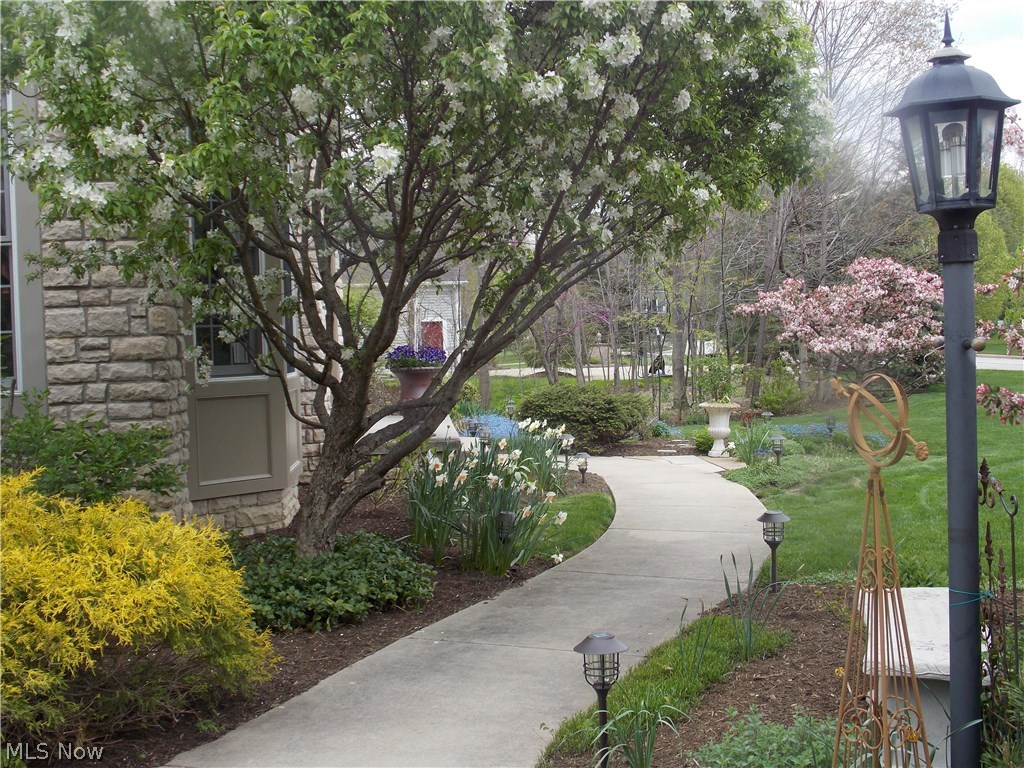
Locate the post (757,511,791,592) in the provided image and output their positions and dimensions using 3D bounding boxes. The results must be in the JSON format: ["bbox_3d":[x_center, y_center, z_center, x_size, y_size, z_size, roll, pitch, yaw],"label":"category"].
[{"bbox_3d":[1.404,0.895,6.500,0.172,0.440,0.172,-1,2,12],"label":"post"}]

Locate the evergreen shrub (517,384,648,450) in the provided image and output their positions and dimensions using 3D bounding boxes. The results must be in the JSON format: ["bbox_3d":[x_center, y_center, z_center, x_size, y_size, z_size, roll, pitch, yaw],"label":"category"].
[{"bbox_3d":[1.010,0.453,16.900,1.800,0.920,1.600,-1,2,3],"label":"evergreen shrub"}]

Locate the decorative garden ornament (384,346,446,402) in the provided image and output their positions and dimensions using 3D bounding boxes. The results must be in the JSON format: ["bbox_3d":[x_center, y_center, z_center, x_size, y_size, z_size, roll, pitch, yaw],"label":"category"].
[{"bbox_3d":[-1.084,-0.028,13.700,0.680,0.840,0.660,-2,2,-5],"label":"decorative garden ornament"}]

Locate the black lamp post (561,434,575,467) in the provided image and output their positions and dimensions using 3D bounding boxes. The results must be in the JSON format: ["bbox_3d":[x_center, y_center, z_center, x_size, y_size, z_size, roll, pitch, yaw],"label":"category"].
[{"bbox_3d":[0.648,0.785,14.100,0.170,0.400,0.170,-1,2,3],"label":"black lamp post"}]

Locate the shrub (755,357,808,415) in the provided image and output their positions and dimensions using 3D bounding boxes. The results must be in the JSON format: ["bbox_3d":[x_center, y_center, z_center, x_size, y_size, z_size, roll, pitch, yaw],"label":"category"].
[{"bbox_3d":[5.266,0.049,23.700,1.080,1.120,1.000,-1,2,13],"label":"shrub"}]

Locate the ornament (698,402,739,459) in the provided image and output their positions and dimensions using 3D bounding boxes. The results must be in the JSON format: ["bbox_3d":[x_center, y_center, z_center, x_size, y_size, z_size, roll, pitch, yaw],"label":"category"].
[{"bbox_3d":[2.504,0.554,14.600,0.490,0.680,0.490,-1,2,10],"label":"ornament"}]

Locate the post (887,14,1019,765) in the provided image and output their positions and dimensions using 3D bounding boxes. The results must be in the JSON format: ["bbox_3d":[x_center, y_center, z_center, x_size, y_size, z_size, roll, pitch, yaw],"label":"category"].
[{"bbox_3d":[1.215,0.095,3.303,0.330,2.180,0.320,-1,2,20],"label":"post"}]

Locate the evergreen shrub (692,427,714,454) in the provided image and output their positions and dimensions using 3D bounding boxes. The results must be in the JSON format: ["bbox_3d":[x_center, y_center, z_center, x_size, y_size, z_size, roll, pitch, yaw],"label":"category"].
[{"bbox_3d":[2.413,0.702,15.200,0.340,0.370,0.340,-1,2,9],"label":"evergreen shrub"}]

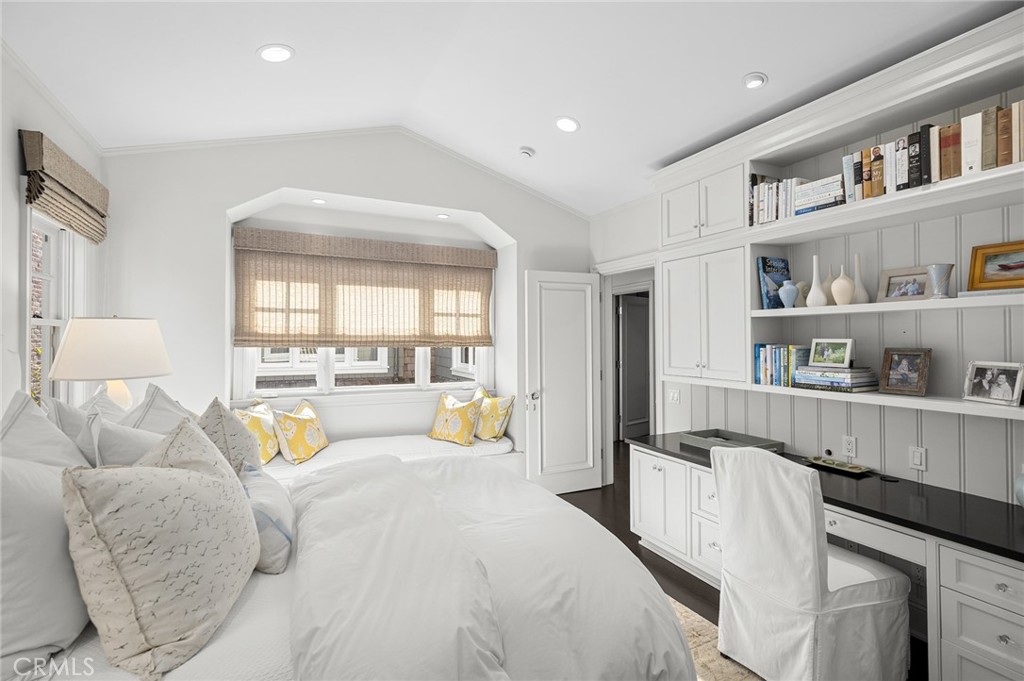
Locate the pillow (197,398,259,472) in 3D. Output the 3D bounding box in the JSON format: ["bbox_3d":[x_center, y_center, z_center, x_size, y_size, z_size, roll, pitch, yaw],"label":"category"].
[{"bbox_3d":[-1.217,0.490,2.032,0.180,0.500,0.500,-15,7,-28],"label":"pillow"}]

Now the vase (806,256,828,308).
[{"bbox_3d":[1.702,-0.330,2.538,0.100,0.285,0.100,0,0,-27],"label":"vase"}]

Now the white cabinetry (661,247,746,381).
[{"bbox_3d":[1.418,-0.163,3.175,0.300,0.835,0.700,0,0,-26],"label":"white cabinetry"}]

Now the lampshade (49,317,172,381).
[{"bbox_3d":[-2.067,0.042,2.351,0.480,0.305,0.480,0,0,-27],"label":"lampshade"}]

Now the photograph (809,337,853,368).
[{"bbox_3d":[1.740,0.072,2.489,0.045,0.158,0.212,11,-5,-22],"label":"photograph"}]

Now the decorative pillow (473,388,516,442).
[{"bbox_3d":[-0.215,0.725,4.524,0.460,0.460,0.150,8,-18,40],"label":"decorative pillow"}]

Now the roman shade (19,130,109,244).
[{"bbox_3d":[-2.465,-0.800,2.550,0.095,0.370,0.910,0,0,-27],"label":"roman shade"}]

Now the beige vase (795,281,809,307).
[{"bbox_3d":[1.677,-0.262,2.625,0.080,0.158,0.080,0,0,-26],"label":"beige vase"}]

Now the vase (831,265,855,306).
[{"bbox_3d":[1.725,-0.288,2.368,0.100,0.212,0.100,0,0,-26],"label":"vase"}]

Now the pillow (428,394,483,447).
[{"bbox_3d":[-0.525,0.753,4.378,0.460,0.460,0.150,5,-22,23],"label":"pillow"}]

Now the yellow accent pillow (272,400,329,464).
[{"bbox_3d":[-1.802,0.770,3.872,0.150,0.460,0.460,-23,0,10],"label":"yellow accent pillow"}]

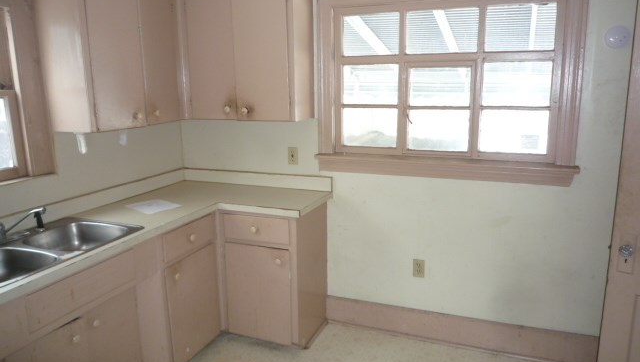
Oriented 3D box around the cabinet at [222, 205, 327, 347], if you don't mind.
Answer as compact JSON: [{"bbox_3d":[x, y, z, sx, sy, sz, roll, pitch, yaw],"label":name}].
[{"bbox_3d":[-0.268,0.535,2.948,0.525,0.790,0.520,4,12,22],"label":"cabinet"}]

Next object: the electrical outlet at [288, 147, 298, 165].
[{"bbox_3d":[-0.174,-0.163,3.045,0.071,0.114,0.014,4,12,20],"label":"electrical outlet"}]

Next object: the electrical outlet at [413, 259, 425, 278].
[{"bbox_3d":[0.617,0.545,2.878,0.072,0.114,0.014,4,12,20],"label":"electrical outlet"}]

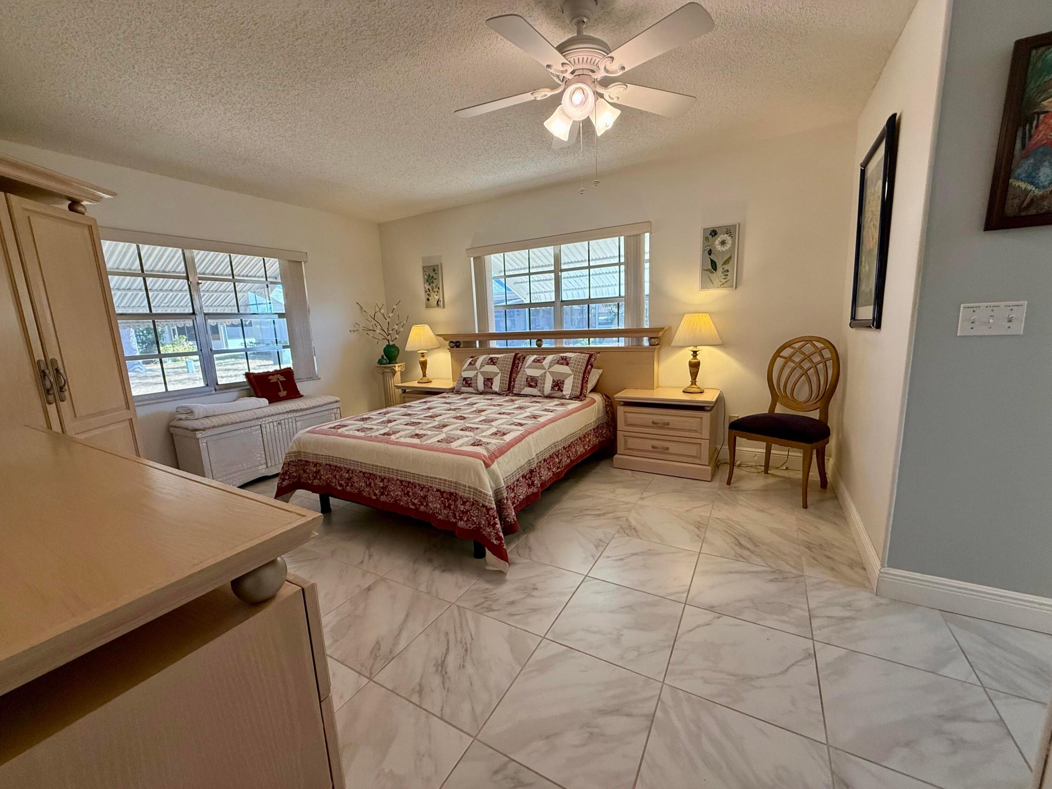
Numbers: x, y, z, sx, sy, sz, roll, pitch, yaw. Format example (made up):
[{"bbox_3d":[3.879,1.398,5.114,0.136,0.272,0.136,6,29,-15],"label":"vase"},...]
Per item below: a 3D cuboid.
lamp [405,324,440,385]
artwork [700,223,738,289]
[{"bbox_3d":[-1.135,-0.448,4.681,0.381,0.614,0.381,3,11,30],"label":"lamp"},{"bbox_3d":[1.495,-1.071,3.320,0.267,0.482,0.032,3,11,30],"label":"artwork"}]

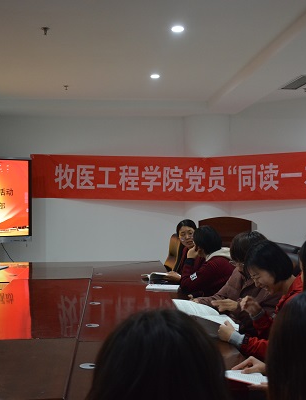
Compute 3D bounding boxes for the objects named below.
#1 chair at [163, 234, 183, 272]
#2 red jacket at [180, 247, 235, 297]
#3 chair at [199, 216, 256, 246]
[{"bbox_3d":[0.310,0.811,4.750,0.600,1.050,0.650,-1,-1,41],"label":"chair"},{"bbox_3d":[0.410,0.582,3.870,0.420,0.550,0.460,-1,-1,26],"label":"red jacket"},{"bbox_3d":[0.880,0.783,7.000,0.680,1.150,0.550,-1,-1,19],"label":"chair"}]

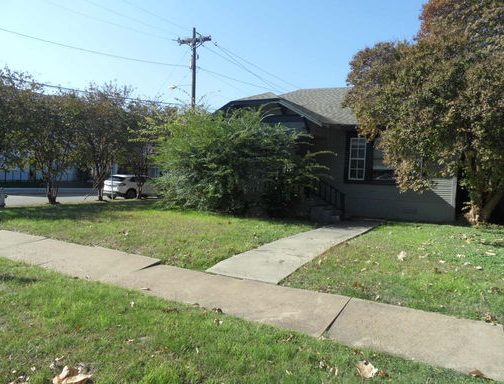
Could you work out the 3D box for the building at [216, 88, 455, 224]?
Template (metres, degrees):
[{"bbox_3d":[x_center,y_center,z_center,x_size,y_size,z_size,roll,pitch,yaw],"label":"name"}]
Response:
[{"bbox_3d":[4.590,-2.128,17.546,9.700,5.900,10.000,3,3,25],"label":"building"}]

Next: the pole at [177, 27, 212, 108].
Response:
[{"bbox_3d":[-4.308,-5.803,26.116,2.500,12.253,0.500,3,3,25],"label":"pole"}]

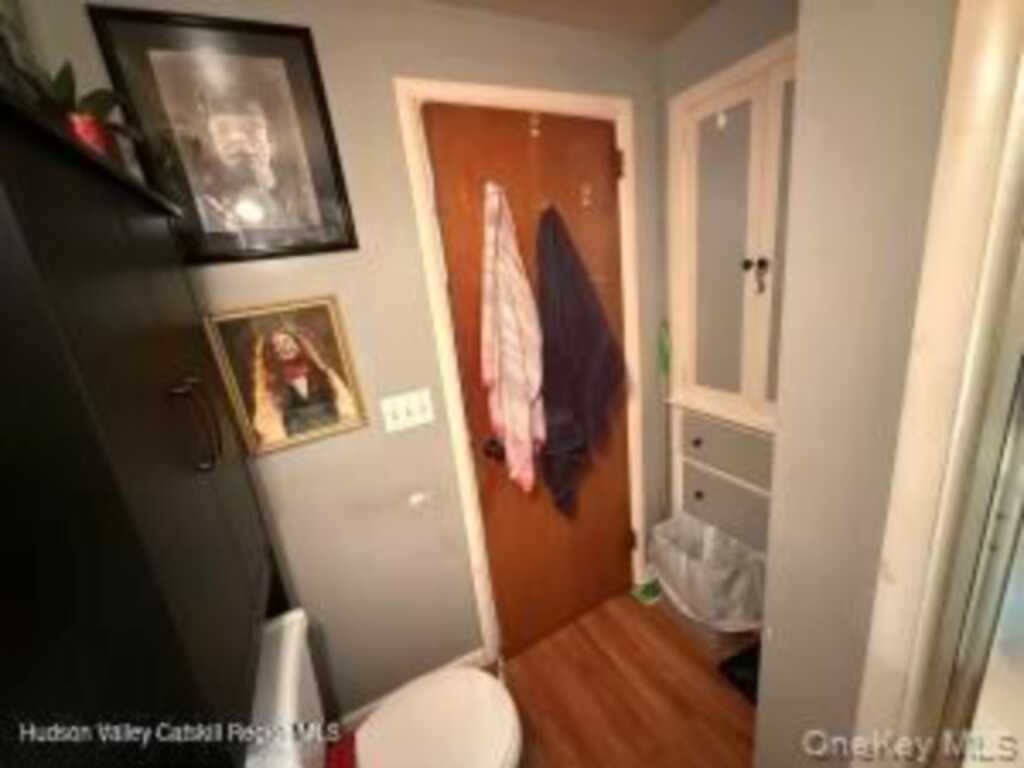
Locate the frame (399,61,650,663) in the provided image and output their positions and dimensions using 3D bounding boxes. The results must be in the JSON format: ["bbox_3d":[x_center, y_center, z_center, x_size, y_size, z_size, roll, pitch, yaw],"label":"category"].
[{"bbox_3d":[0.156,0.043,1.629,0.850,2.080,0.100,-14,17,-25],"label":"frame"}]

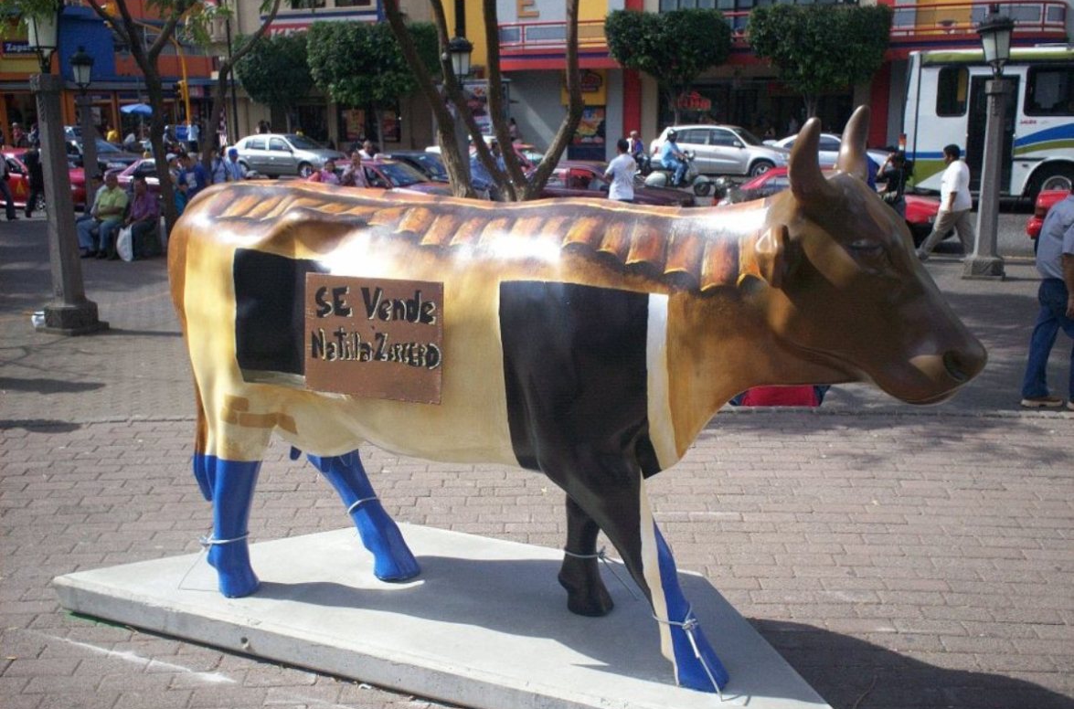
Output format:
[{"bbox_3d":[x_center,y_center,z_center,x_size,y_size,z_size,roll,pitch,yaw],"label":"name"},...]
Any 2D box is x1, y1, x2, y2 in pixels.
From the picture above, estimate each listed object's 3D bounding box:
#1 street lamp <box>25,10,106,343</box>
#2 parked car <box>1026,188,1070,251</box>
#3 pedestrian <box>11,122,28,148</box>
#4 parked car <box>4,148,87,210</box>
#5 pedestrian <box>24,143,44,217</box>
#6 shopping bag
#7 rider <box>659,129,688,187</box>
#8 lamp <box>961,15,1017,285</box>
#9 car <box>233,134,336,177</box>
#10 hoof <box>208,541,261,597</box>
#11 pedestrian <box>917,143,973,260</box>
[{"bbox_3d":[-4.531,-1.809,10.476,0.500,3.200,0.500,-13,18,-41],"label":"street lamp"},{"bbox_3d":[10.236,-2.390,18.258,4.200,1.390,1.670,2,12,16],"label":"parked car"},{"bbox_3d":[-21.179,-8.513,45.704,0.500,1.700,0.400,-8,14,-29],"label":"pedestrian"},{"bbox_3d":[-11.656,-3.856,25.045,4.200,1.400,1.670,2,12,15],"label":"parked car"},{"bbox_3d":[-10.733,-3.694,24.054,0.600,1.680,0.500,-3,13,-10],"label":"pedestrian"},{"bbox_3d":[-6.012,-1.621,16.300,0.240,0.530,0.200,-1,14,0],"label":"shopping bag"},{"bbox_3d":[3.202,-4.552,26.246,0.700,1.300,0.550,4,13,18],"label":"rider"},{"bbox_3d":[5.809,-2.729,14.362,0.530,3.450,0.530,2,13,10],"label":"lamp"},{"bbox_3d":[-8.350,-6.659,37.171,4.120,1.420,1.640,3,12,18],"label":"car"},{"bbox_3d":[-0.927,0.652,3.420,0.140,0.160,0.105,5,13,26],"label":"hoof"},{"bbox_3d":[5.815,-2.161,15.924,0.720,1.660,0.520,2,13,10],"label":"pedestrian"}]

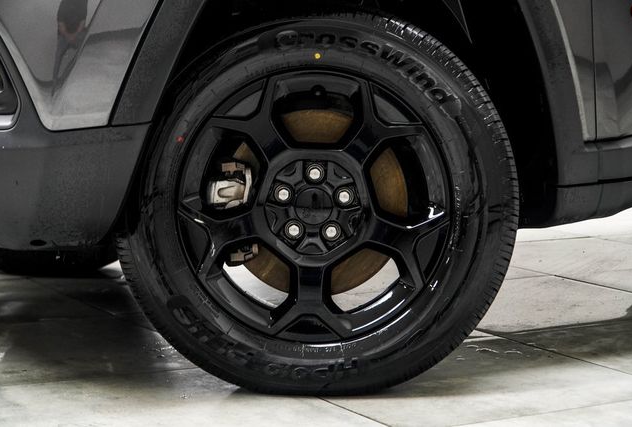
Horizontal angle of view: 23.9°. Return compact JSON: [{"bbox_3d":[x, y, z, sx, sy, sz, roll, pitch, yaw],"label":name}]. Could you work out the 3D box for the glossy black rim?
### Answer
[{"bbox_3d":[0.000,-0.022,2.614,0.464,0.464,0.190,1,6,2],"label":"glossy black rim"}]

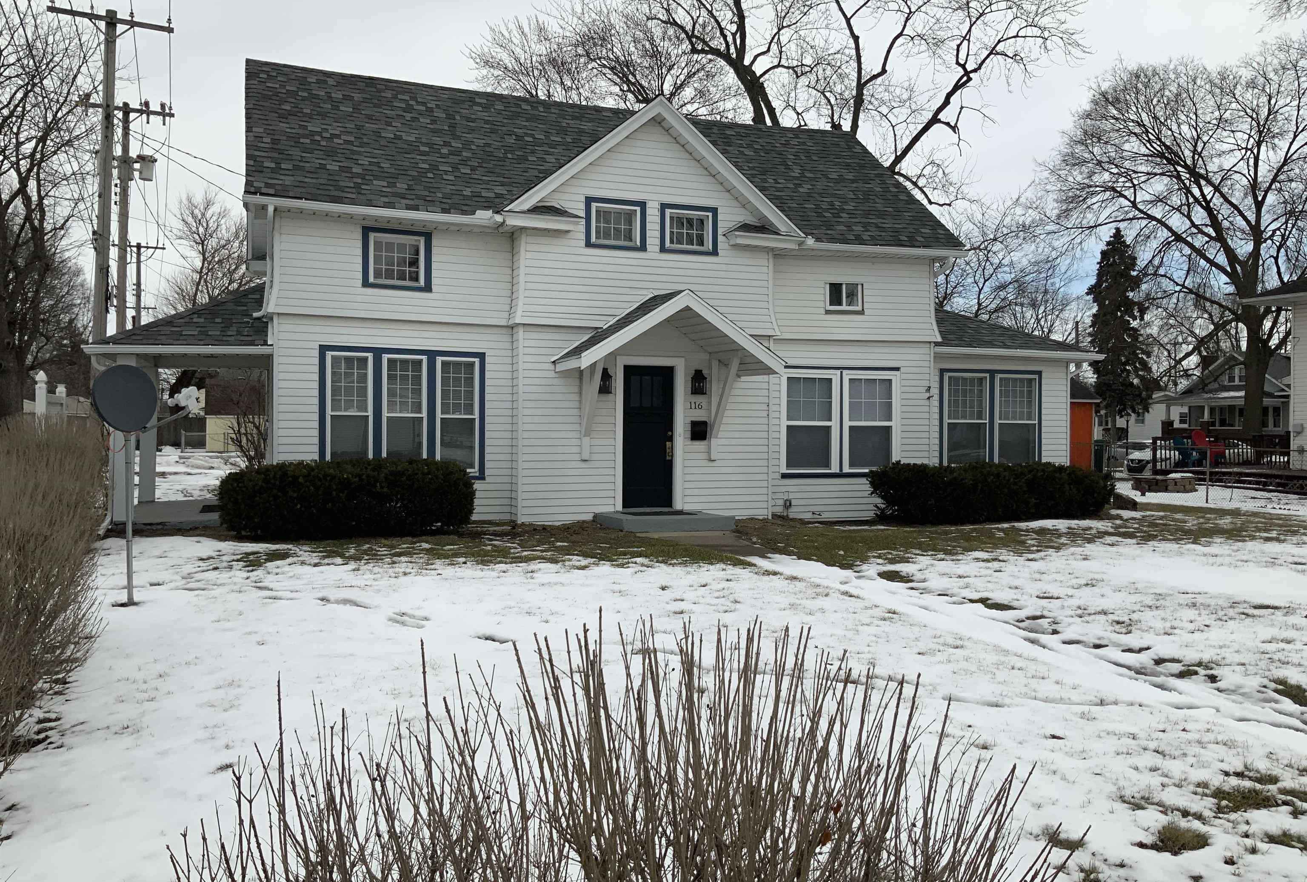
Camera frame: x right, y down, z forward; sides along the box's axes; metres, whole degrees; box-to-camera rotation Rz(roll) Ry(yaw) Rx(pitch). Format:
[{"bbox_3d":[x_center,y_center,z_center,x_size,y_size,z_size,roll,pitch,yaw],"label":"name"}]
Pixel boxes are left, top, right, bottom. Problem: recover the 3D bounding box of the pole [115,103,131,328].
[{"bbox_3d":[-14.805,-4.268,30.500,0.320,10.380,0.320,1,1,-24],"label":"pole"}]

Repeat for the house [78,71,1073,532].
[{"bbox_3d":[-0.583,-2.270,18.012,15.090,6.770,8.000,0,1,-21],"label":"house"}]

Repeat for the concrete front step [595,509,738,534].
[{"bbox_3d":[0.140,1.081,14.731,1.600,0.180,1.120,0,1,-21],"label":"concrete front step"}]

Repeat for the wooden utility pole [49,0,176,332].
[{"bbox_3d":[-11.854,-4.144,23.500,2.440,10.330,0.360,2,1,-24],"label":"wooden utility pole"}]

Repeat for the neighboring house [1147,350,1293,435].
[{"bbox_3d":[38.187,-2.377,67.461,12.500,6.500,9.500,0,1,-22],"label":"neighboring house"}]

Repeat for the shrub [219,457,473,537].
[{"bbox_3d":[-3.674,0.670,13.255,2.950,0.950,1.200,0,1,-21],"label":"shrub"}]

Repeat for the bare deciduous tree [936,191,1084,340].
[{"bbox_3d":[14.289,-4.660,45.000,6.800,11.280,6.800,0,1,-21],"label":"bare deciduous tree"}]

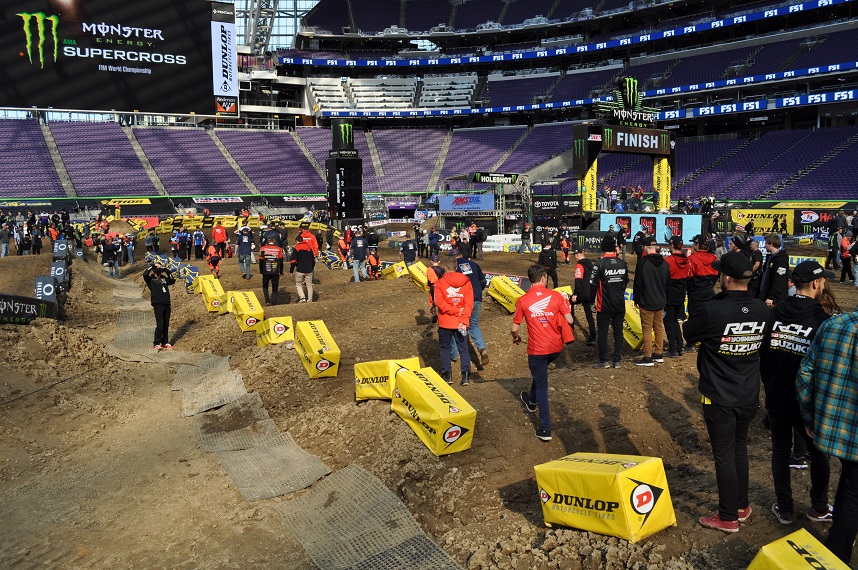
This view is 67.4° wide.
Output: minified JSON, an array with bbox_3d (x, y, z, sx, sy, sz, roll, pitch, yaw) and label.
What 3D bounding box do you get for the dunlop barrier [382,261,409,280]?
[{"bbox_3d":[-1.135,-0.447,21.548,0.413,0.432,0.883,-23,6,-32],"label":"dunlop barrier"}]

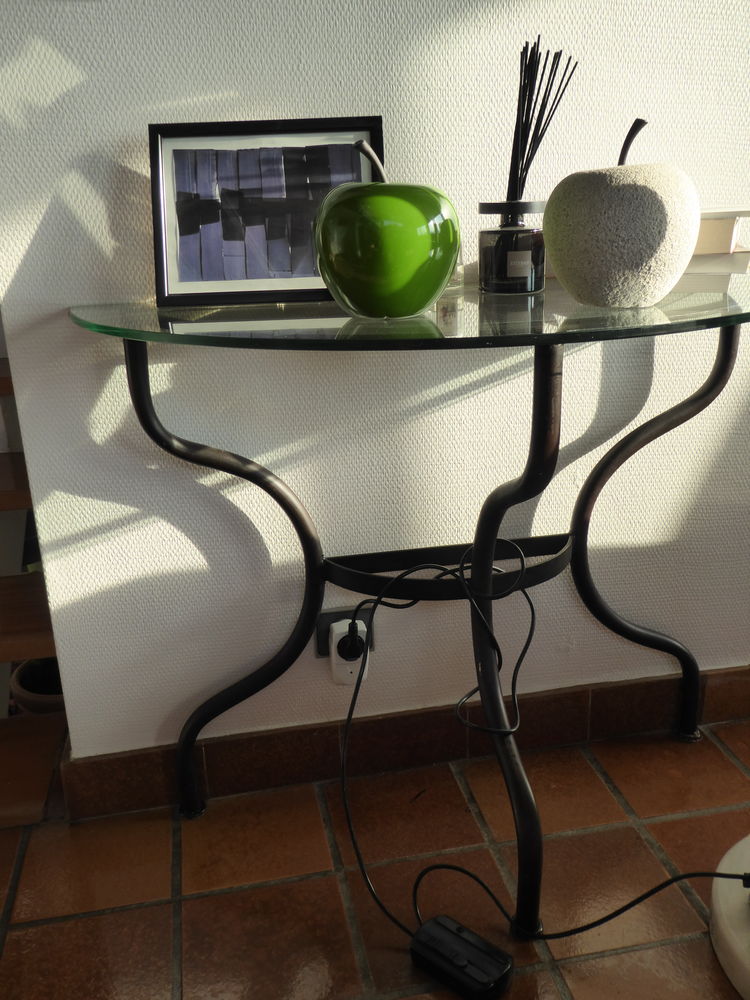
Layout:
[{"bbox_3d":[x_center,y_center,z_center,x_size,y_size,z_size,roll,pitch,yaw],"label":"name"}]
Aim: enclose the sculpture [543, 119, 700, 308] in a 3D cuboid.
[{"bbox_3d":[0.258,-0.293,0.948,0.156,0.182,0.156,3,18,14],"label":"sculpture"}]

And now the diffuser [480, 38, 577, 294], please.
[{"bbox_3d":[0.185,-0.397,1.107,0.118,0.287,0.100,-3,18,-1],"label":"diffuser"}]

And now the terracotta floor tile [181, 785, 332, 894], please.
[{"bbox_3d":[-0.173,0.479,1.313,0.200,0.010,0.195,-5,18,-10],"label":"terracotta floor tile"}]

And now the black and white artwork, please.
[{"bbox_3d":[-0.127,-0.342,1.111,0.278,0.212,0.022,-1,6,4],"label":"black and white artwork"}]

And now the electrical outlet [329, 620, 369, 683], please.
[{"bbox_3d":[-0.040,0.219,1.340,0.053,0.082,0.044,-5,18,-10],"label":"electrical outlet"}]

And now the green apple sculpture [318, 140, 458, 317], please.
[{"bbox_3d":[0.010,-0.275,0.938,0.148,0.171,0.148,-2,18,1],"label":"green apple sculpture"}]

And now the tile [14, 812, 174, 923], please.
[{"bbox_3d":[-0.381,0.499,1.275,0.200,0.010,0.195,-5,18,-10],"label":"tile"}]

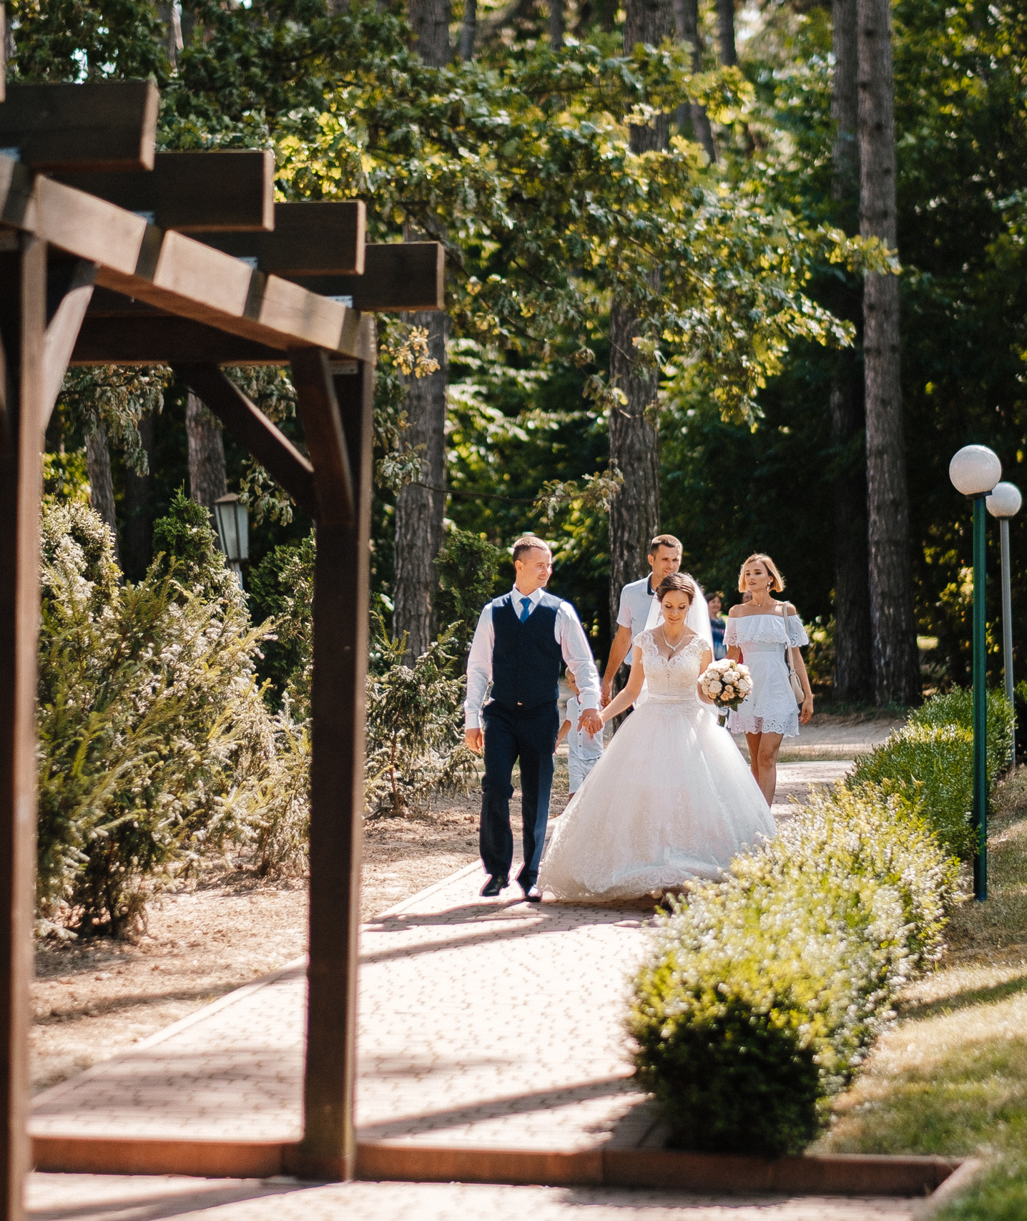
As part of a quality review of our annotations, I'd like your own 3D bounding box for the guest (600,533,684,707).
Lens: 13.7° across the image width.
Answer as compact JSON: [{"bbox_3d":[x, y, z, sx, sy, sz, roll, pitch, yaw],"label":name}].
[{"bbox_3d":[0.835,0.427,25.300,0.570,1.770,0.400,1,0,9],"label":"guest"}]

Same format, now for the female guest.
[{"bbox_3d":[1.485,0.492,24.700,0.510,1.660,0.400,1,0,7],"label":"female guest"}]

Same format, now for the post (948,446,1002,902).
[{"bbox_3d":[2.264,0.308,20.900,0.260,2.240,0.260,1,0,0],"label":"post"}]

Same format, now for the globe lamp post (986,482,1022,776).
[{"bbox_3d":[3.553,0.103,30.800,0.265,2.090,0.265,1,0,0],"label":"globe lamp post"}]

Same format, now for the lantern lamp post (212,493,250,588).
[{"bbox_3d":[-1.768,0.230,27.000,0.240,1.970,0.240,1,0,0],"label":"lantern lamp post"}]

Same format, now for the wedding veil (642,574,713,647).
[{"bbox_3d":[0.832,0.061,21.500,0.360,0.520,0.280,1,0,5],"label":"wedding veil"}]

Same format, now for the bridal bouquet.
[{"bbox_3d":[1.052,0.386,21.150,0.280,0.290,0.270,1,0,3],"label":"bridal bouquet"}]

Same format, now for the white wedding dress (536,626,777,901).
[{"bbox_3d":[0.727,0.745,21.400,1.200,1.350,1.250,1,0,5],"label":"white wedding dress"}]

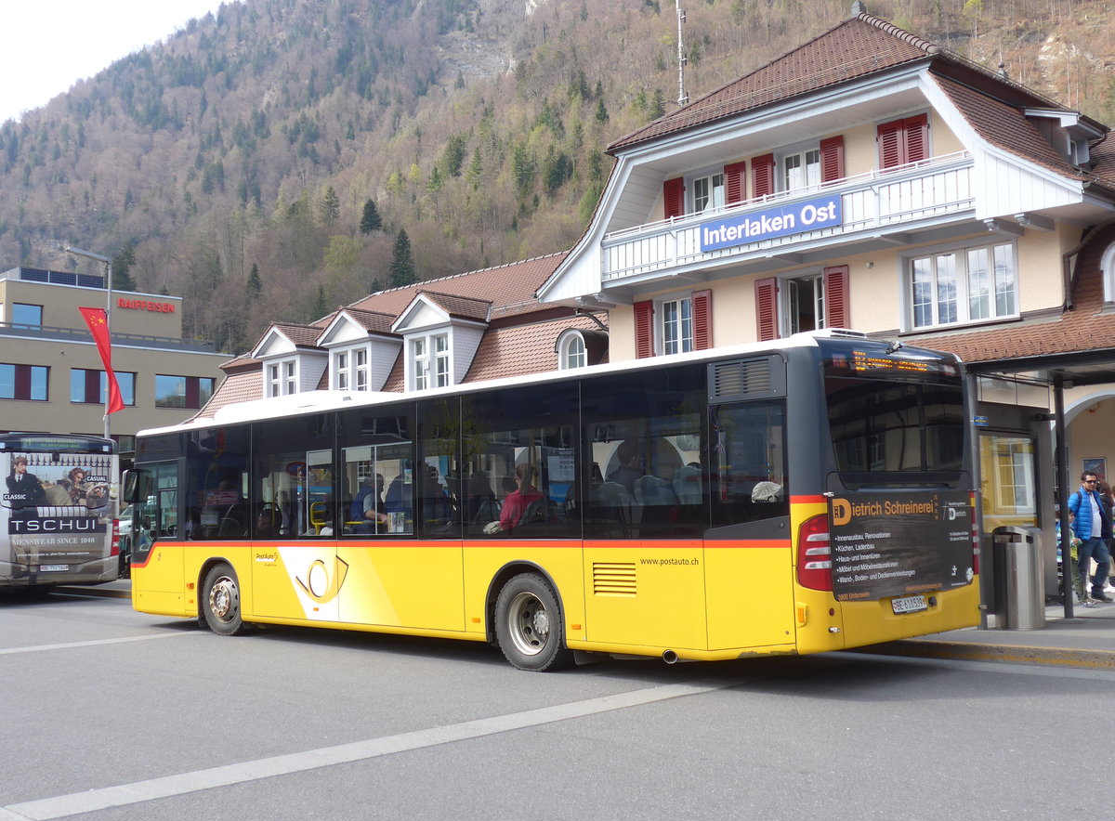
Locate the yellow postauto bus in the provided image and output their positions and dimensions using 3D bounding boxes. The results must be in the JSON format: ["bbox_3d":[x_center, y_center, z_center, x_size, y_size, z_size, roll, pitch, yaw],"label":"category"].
[{"bbox_3d":[-1.146,1.109,15.082,2.580,3.080,11.930,2,-6,-42],"label":"yellow postauto bus"}]

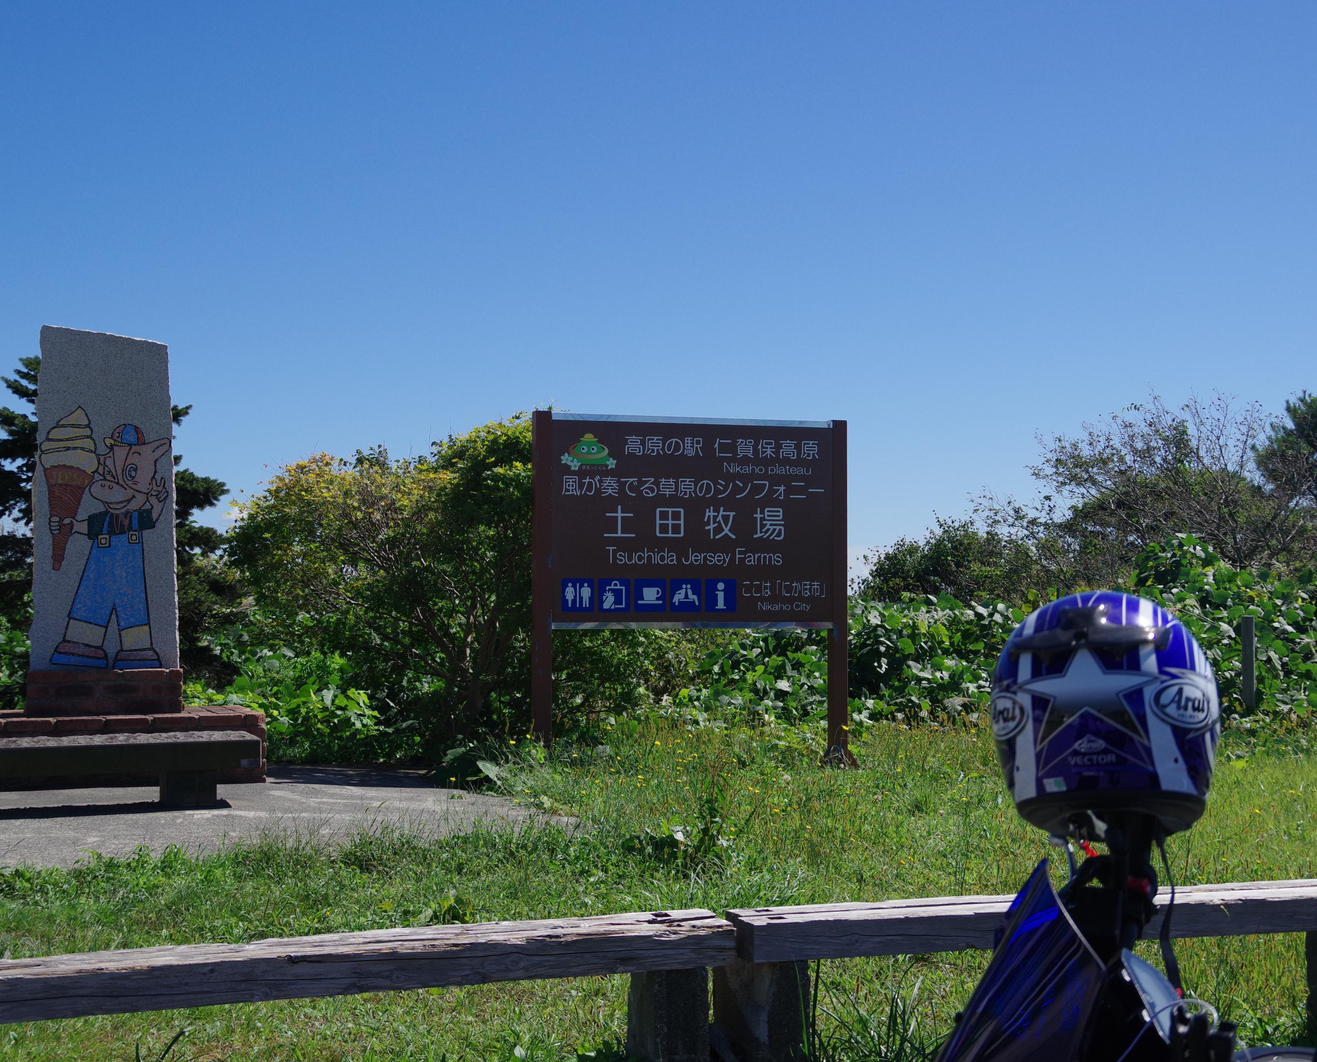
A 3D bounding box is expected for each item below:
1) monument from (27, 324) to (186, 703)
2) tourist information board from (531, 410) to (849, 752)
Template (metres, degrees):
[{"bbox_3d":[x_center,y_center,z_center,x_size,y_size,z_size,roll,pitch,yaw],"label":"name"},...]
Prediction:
[{"bbox_3d":[-2.695,-0.037,9.911,0.720,1.840,0.340,1,-2,-21],"label":"monument"},{"bbox_3d":[0.203,0.354,12.541,2.000,2.140,0.100,1,-2,-16],"label":"tourist information board"}]

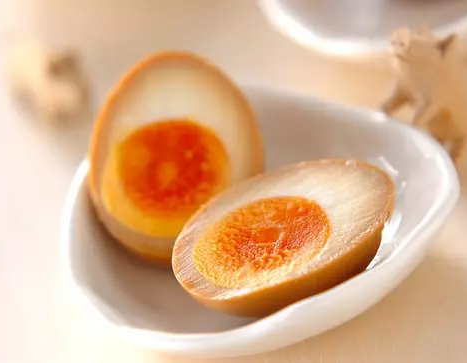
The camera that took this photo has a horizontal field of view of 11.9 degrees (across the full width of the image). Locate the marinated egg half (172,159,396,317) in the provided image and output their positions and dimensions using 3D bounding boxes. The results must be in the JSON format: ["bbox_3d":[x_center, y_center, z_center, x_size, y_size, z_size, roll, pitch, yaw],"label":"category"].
[{"bbox_3d":[0.014,0.018,0.518,0.057,0.021,0.043,-29,36,-13],"label":"marinated egg half"}]

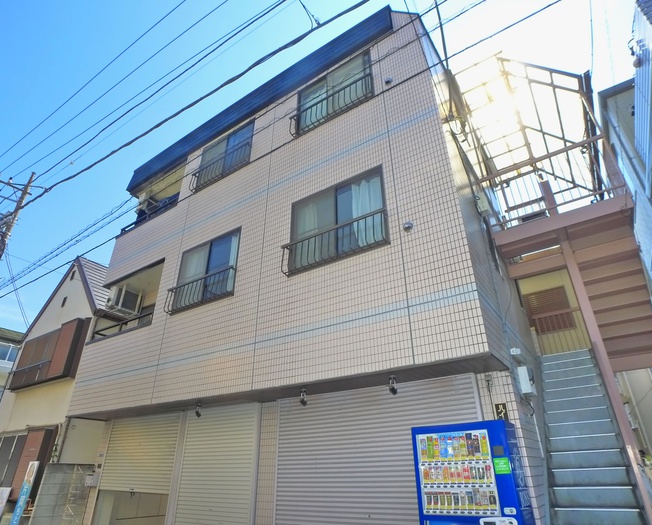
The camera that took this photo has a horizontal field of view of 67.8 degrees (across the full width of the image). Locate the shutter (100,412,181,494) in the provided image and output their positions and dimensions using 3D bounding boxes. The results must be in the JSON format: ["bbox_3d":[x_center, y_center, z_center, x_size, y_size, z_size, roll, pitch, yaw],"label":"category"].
[{"bbox_3d":[-3.269,3.323,8.471,2.040,1.260,0.080,-19,-34,31],"label":"shutter"}]

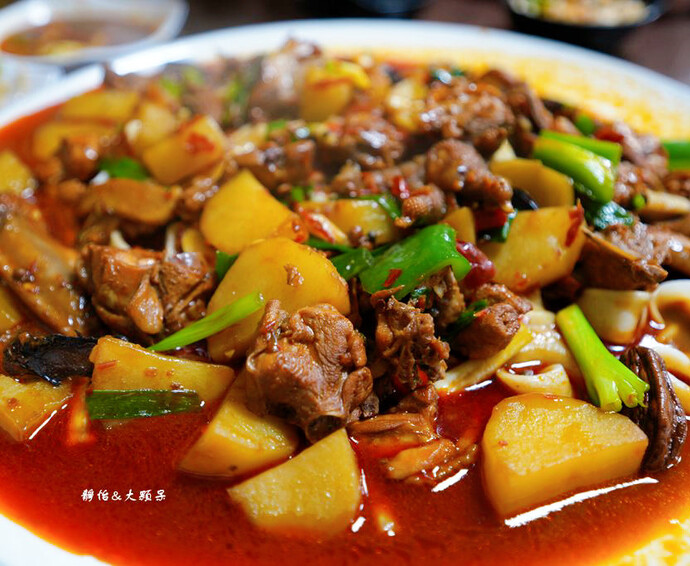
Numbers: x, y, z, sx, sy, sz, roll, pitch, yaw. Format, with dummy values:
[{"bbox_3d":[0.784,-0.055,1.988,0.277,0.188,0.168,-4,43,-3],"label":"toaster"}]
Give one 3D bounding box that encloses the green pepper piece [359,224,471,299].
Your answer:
[{"bbox_3d":[0.029,-0.009,0.278,0.041,0.016,0.024,-24,47,-13],"label":"green pepper piece"}]

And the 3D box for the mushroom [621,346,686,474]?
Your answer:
[{"bbox_3d":[0.117,0.048,0.251,0.019,0.022,0.043,6,52,5],"label":"mushroom"}]

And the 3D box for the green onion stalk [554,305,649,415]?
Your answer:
[{"bbox_3d":[0.100,0.028,0.259,0.015,0.011,0.050,-7,42,-9],"label":"green onion stalk"}]

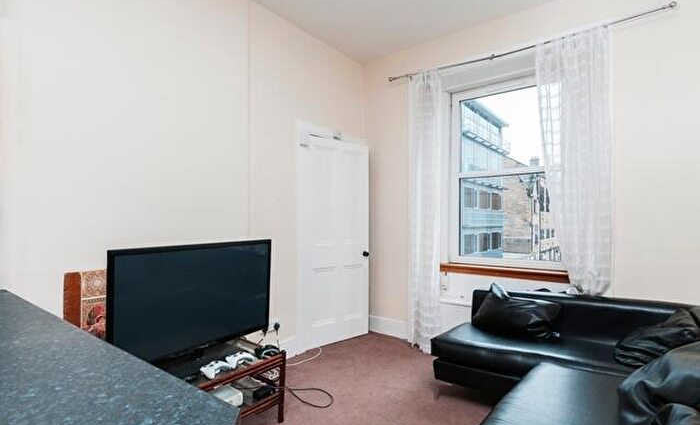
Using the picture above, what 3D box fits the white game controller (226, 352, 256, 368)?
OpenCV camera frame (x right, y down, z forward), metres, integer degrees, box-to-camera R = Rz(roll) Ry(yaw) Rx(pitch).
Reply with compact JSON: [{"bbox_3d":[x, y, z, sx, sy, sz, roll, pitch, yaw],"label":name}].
[{"bbox_3d":[-0.638,0.855,2.032,0.108,0.060,0.155,-1,-1,42],"label":"white game controller"}]

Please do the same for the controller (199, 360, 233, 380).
[{"bbox_3d":[-0.694,0.815,1.804,0.110,0.060,0.155,-1,-1,37],"label":"controller"}]

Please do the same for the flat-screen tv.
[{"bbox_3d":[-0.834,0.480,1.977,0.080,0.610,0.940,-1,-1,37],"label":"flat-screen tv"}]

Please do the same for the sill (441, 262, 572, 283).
[{"bbox_3d":[1.337,0.520,3.021,1.130,0.080,0.130,-1,-1,37],"label":"sill"}]

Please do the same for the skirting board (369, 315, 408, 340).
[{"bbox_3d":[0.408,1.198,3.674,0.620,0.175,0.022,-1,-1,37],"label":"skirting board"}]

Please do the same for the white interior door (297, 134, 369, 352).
[{"bbox_3d":[-0.147,0.284,3.470,0.870,1.990,0.045,1,-1,-40],"label":"white interior door"}]

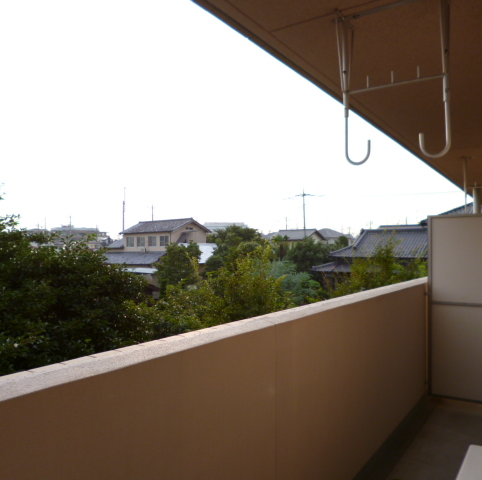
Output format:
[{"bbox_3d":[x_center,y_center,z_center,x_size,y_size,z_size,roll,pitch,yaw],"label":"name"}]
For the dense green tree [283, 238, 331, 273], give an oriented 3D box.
[{"bbox_3d":[6.894,2.570,46.000,4.900,5.850,4.700,0,-2,0],"label":"dense green tree"}]

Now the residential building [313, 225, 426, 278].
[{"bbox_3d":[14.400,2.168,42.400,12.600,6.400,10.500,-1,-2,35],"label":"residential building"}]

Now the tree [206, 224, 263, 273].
[{"bbox_3d":[-0.667,1.988,45.500,5.800,7.050,5.500,0,-2,0],"label":"tree"}]

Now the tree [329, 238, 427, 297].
[{"bbox_3d":[6.353,2.369,20.500,4.200,4.900,3.600,0,-2,0],"label":"tree"}]

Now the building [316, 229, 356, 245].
[{"bbox_3d":[15.467,2.180,75.000,8.000,8.100,7.000,-1,-2,35],"label":"building"}]

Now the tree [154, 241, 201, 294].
[{"bbox_3d":[-5.939,2.729,41.500,4.400,5.400,4.300,0,-2,0],"label":"tree"}]

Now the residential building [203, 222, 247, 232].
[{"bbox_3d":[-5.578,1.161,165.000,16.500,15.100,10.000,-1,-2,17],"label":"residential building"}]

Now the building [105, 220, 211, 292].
[{"bbox_3d":[-9.600,1.735,51.500,10.800,7.950,8.000,-2,-2,40],"label":"building"}]

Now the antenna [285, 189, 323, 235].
[{"bbox_3d":[7.299,-3.176,51.000,4.300,5.400,1.300,0,-2,0],"label":"antenna"}]

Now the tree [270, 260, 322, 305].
[{"bbox_3d":[3.316,3.155,27.000,3.200,3.700,3.100,0,-2,0],"label":"tree"}]

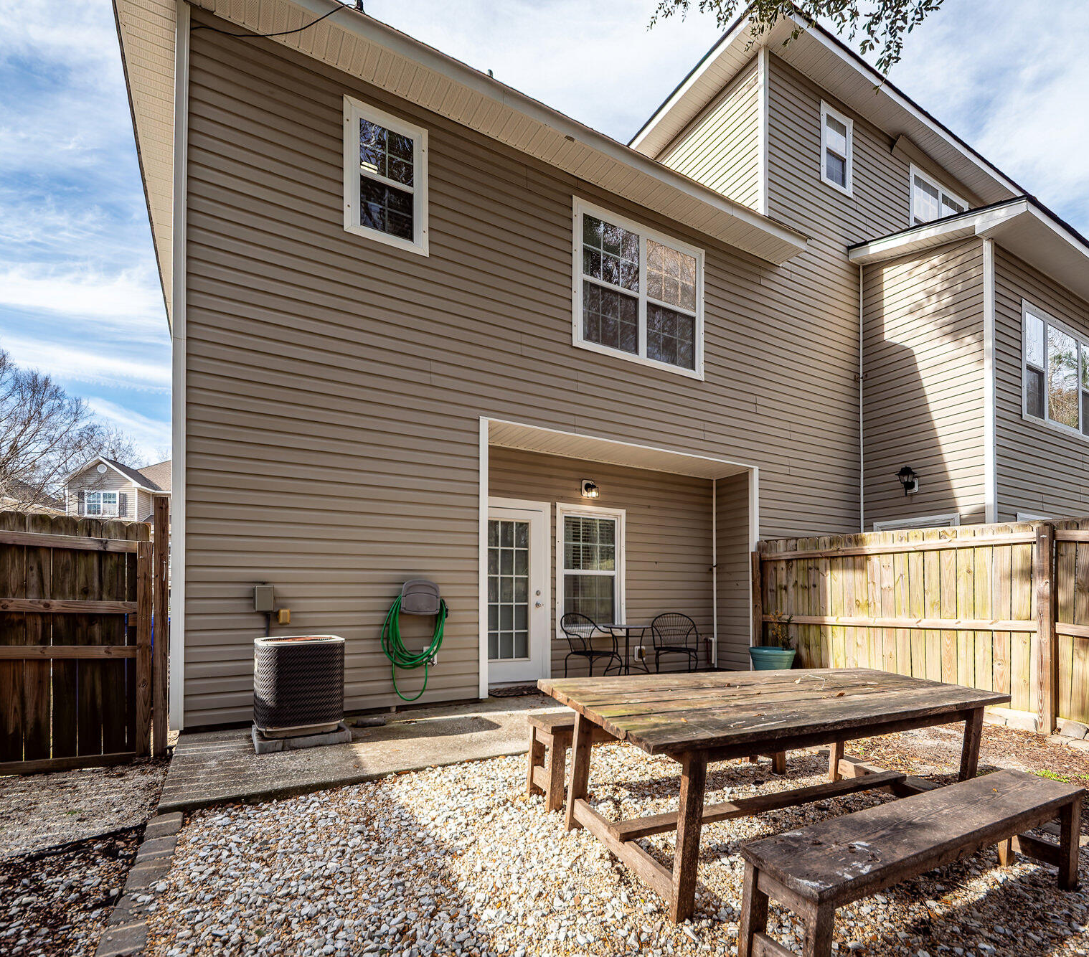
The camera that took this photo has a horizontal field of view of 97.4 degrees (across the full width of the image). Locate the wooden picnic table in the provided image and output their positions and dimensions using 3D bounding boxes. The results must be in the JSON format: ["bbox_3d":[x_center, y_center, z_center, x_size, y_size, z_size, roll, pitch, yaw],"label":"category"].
[{"bbox_3d":[1.422,1.581,2.717,2.850,0.730,0.910,7,-9,-29],"label":"wooden picnic table"}]

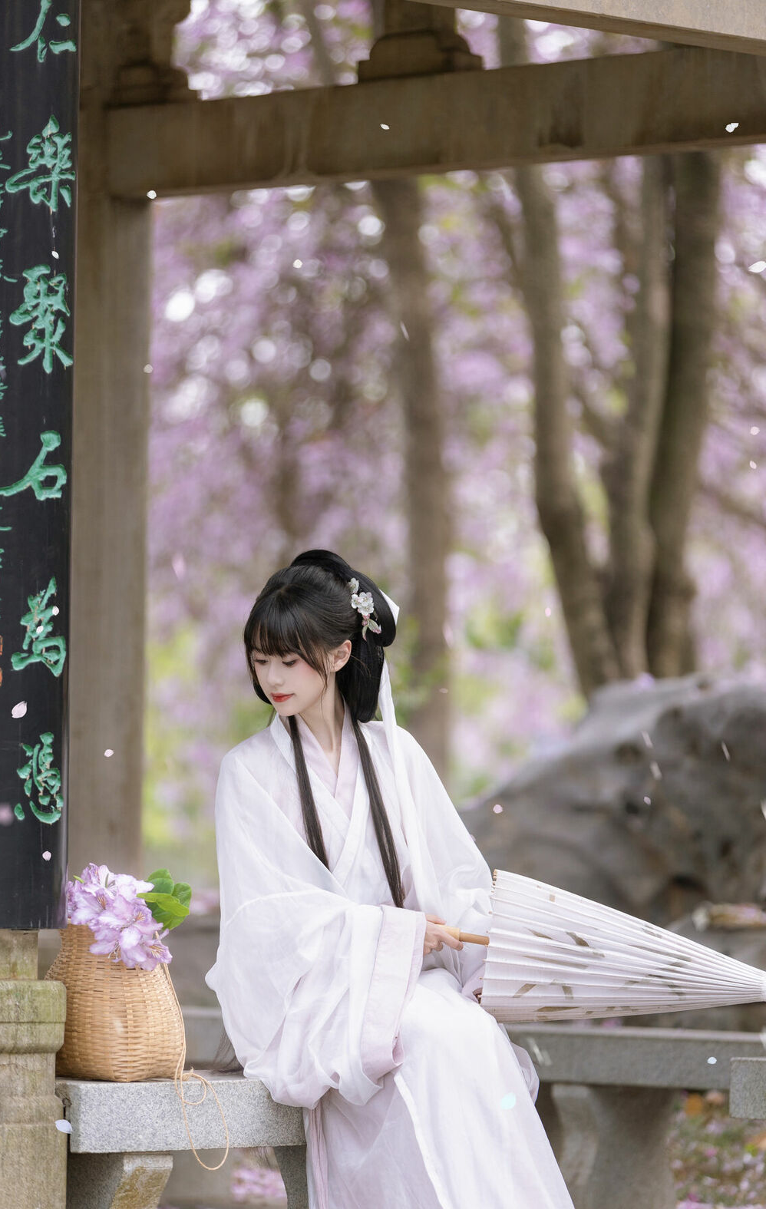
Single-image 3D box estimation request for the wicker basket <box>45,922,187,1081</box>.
[{"bbox_3d":[-0.427,0.624,9.600,0.205,0.247,0.200,1,-3,0],"label":"wicker basket"}]

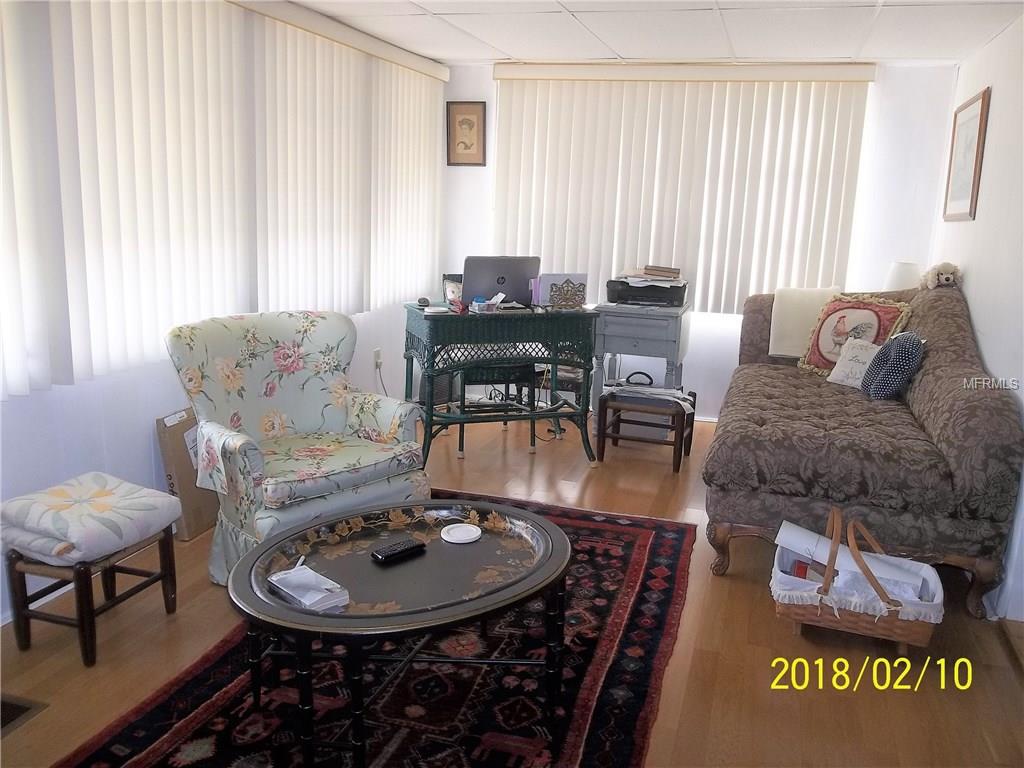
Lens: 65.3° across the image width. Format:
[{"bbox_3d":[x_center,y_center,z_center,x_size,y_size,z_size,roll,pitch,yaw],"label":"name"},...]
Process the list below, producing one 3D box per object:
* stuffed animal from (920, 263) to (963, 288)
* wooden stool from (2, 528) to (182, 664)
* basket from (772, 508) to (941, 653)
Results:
[{"bbox_3d":[2.019,-0.510,3.755,0.180,0.130,0.190,5,13,13],"label":"stuffed animal"},{"bbox_3d":[-1.135,0.544,2.197,0.250,0.300,0.330,7,14,17],"label":"wooden stool"},{"bbox_3d":[1.083,0.594,2.483,0.470,0.340,0.350,7,14,18],"label":"basket"}]

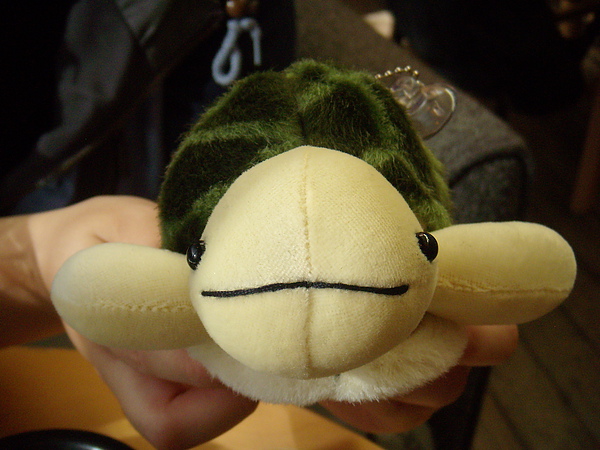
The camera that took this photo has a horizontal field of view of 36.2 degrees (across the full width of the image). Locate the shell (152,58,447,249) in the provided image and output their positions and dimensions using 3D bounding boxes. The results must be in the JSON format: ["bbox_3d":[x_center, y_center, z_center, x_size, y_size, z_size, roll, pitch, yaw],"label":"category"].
[{"bbox_3d":[0.002,-0.026,0.365,0.115,0.070,0.115,-2,28,1],"label":"shell"}]

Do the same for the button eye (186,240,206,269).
[{"bbox_3d":[-0.034,0.010,0.305,0.005,0.009,0.009,15,19,-28],"label":"button eye"}]

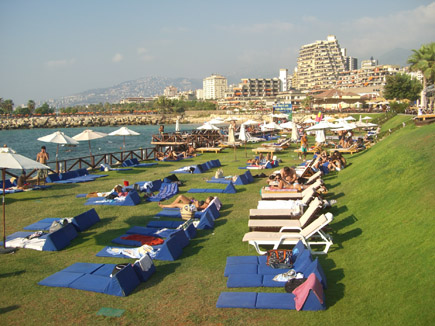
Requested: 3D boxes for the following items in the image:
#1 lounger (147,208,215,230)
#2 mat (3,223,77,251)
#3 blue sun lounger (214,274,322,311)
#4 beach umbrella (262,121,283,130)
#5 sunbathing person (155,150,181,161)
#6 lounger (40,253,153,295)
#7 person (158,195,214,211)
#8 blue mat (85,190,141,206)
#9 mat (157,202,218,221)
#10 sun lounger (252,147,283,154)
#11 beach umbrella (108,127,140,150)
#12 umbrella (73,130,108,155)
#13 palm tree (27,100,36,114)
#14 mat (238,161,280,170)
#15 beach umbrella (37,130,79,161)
[{"bbox_3d":[-0.940,1.499,12.844,1.782,0.380,0.600,0,7,6],"label":"lounger"},{"bbox_3d":[-4.442,1.756,11.970,1.700,0.420,1.250,1,7,13],"label":"mat"},{"bbox_3d":[0.979,2.349,8.730,1.930,0.412,0.628,0,7,7],"label":"blue sun lounger"},{"bbox_3d":[5.227,-2.847,44.965,1.950,2.150,1.950,0,6,0],"label":"beach umbrella"},{"bbox_3d":[-2.904,-0.465,28.942,1.450,0.550,0.550,1,7,8],"label":"sunbathing person"},{"bbox_3d":[-2.311,2.054,9.330,1.850,0.420,1.330,2,7,16],"label":"lounger"},{"bbox_3d":[-0.943,1.204,14.604,1.680,0.460,0.500,2,7,16],"label":"person"},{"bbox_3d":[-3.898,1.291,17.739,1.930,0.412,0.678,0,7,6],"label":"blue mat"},{"bbox_3d":[-0.856,1.370,13.948,1.827,0.380,0.600,2,7,16],"label":"mat"},{"bbox_3d":[3.432,-0.843,32.713,2.007,0.420,0.750,1,7,9],"label":"sun lounger"},{"bbox_3d":[-5.967,-1.145,30.951,2.150,2.400,2.150,-1,7,0],"label":"beach umbrella"},{"bbox_3d":[-7.396,-0.795,27.950,2.200,2.400,2.200,-6,7,1],"label":"umbrella"},{"bbox_3d":[-101.299,-29.682,260.000,4.300,8.800,4.300,0,7,0],"label":"palm tree"},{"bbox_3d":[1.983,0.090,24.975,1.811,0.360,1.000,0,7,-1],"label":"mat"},{"bbox_3d":[-7.717,-0.424,23.099,2.050,2.250,2.050,0,6,0],"label":"beach umbrella"}]

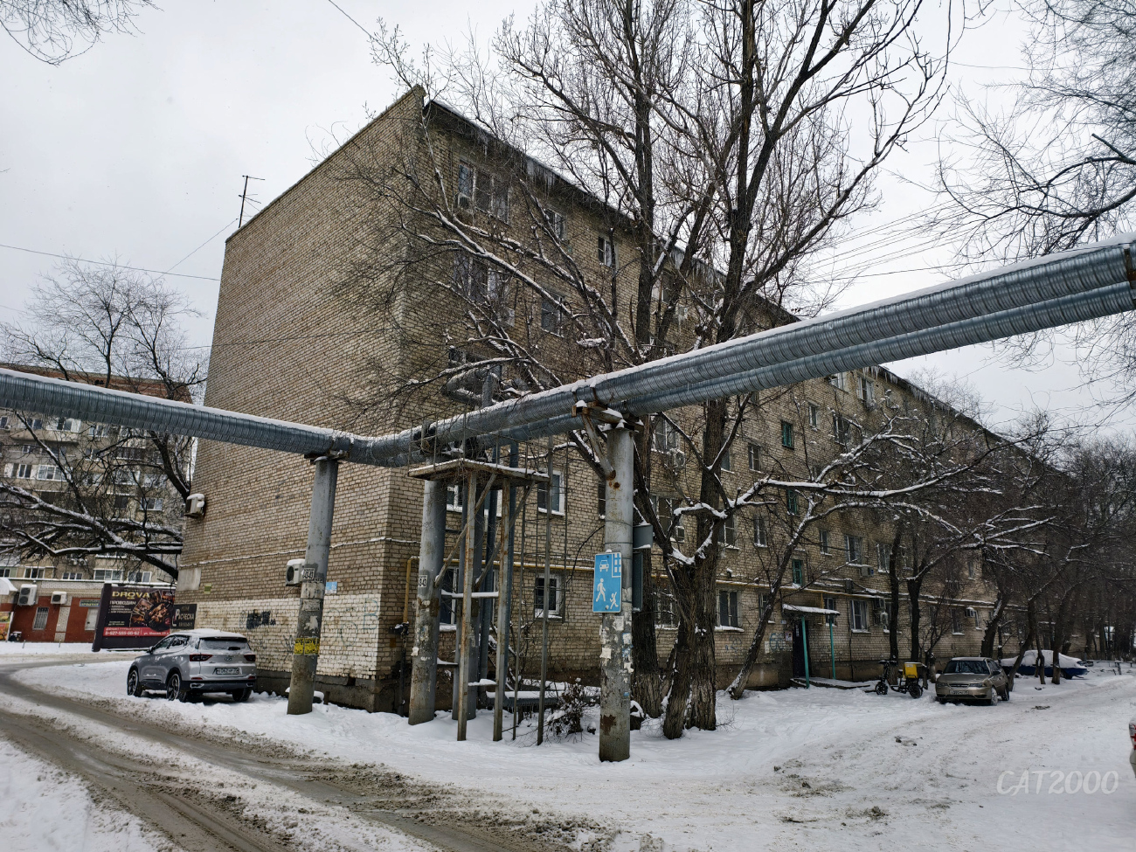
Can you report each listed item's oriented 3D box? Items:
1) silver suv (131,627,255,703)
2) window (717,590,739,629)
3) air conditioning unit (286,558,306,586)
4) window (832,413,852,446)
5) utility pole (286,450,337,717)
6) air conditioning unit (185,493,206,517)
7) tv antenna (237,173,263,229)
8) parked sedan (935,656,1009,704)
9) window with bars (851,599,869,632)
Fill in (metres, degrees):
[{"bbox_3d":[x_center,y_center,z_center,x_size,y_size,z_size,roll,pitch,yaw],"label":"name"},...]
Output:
[{"bbox_3d":[-9.930,6.282,19.896,4.340,1.660,1.830,-13,-20,41],"label":"silver suv"},{"bbox_3d":[5.551,6.347,26.143,0.200,1.330,1.360,-13,-20,42],"label":"window"},{"bbox_3d":[-6.837,3.752,19.085,0.770,0.540,0.280,-13,-20,42],"label":"air conditioning unit"},{"bbox_3d":[12.734,0.262,35.035,0.200,1.400,1.650,-13,-20,42],"label":"window"},{"bbox_3d":[-4.944,3.007,14.666,0.450,4.800,0.450,-13,-20,42],"label":"utility pole"},{"bbox_3d":[-12.244,2.672,24.825,0.780,0.540,0.280,-13,-20,42],"label":"air conditioning unit"},{"bbox_3d":[-12.181,-8.504,28.878,0.900,2.400,0.900,-13,-20,42],"label":"tv antenna"},{"bbox_3d":[14.002,8.714,25.998,1.660,1.400,4.480,-11,-19,37],"label":"parked sedan"},{"bbox_3d":[12.786,8.293,33.051,0.200,1.360,1.650,-13,-20,42],"label":"window with bars"}]

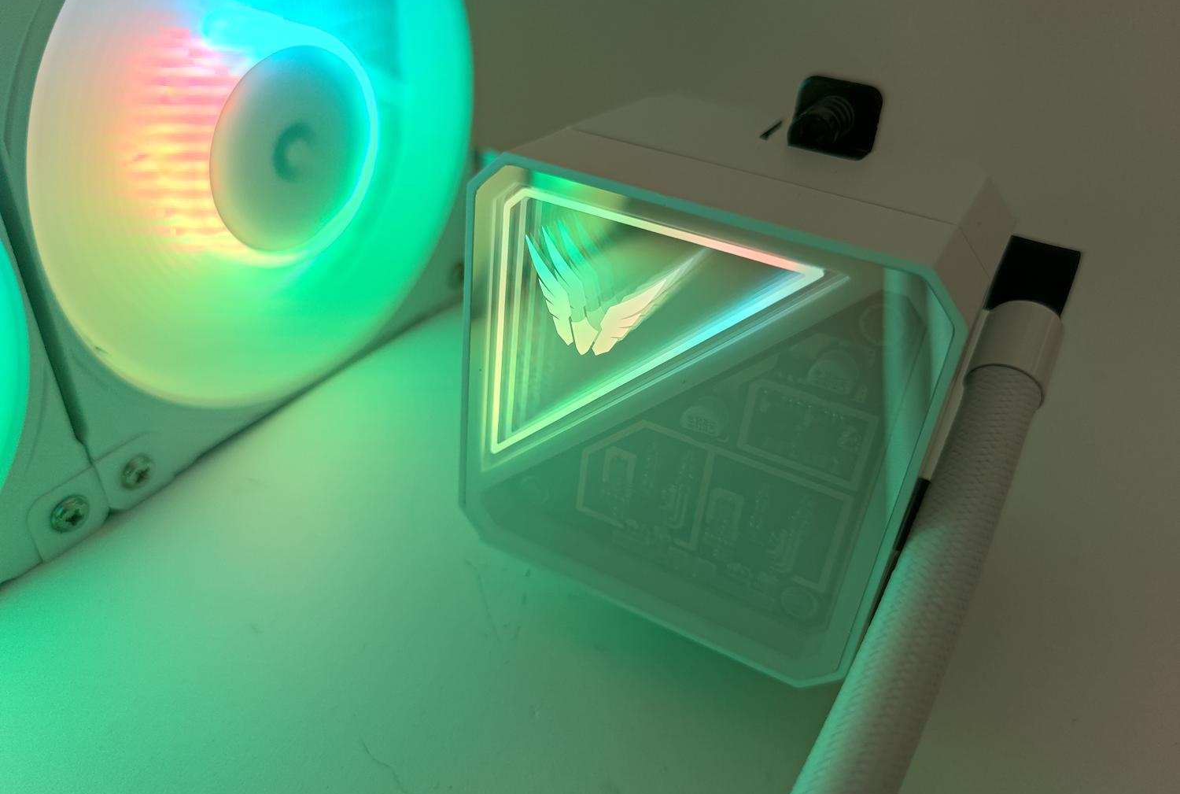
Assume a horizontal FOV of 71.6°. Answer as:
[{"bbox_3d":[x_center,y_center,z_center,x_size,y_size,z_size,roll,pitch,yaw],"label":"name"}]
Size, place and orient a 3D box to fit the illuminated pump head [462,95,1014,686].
[{"bbox_3d":[0.024,-0.005,0.150,0.075,0.076,0.055,21,35,22],"label":"illuminated pump head"}]

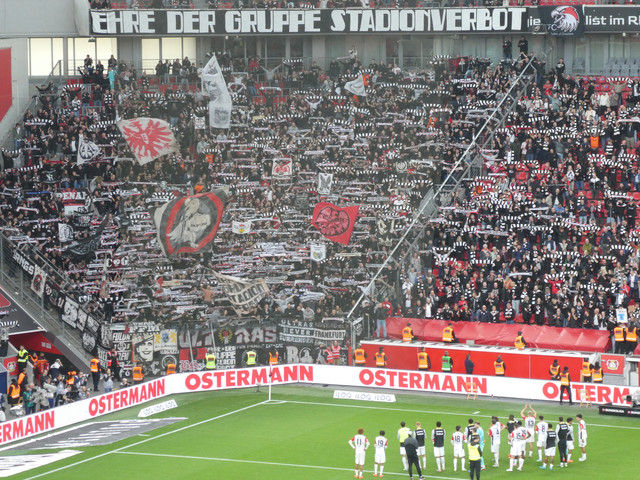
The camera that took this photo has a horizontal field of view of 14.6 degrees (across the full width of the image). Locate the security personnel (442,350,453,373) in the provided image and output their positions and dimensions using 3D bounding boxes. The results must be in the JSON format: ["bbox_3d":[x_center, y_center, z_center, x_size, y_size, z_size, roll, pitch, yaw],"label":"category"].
[{"bbox_3d":[6.006,6.143,117.538,0.560,1.800,0.400,2,6,26],"label":"security personnel"}]

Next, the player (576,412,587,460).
[{"bbox_3d":[10.513,7.923,100.233,0.420,1.860,0.500,1,6,14],"label":"player"}]

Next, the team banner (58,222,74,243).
[{"bbox_3d":[-12.695,-0.376,125.000,0.820,1.000,0.150,-1,5,-6],"label":"team banner"}]

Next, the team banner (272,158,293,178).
[{"bbox_3d":[-2.062,-3.894,136.500,1.080,1.130,0.060,-1,6,-7],"label":"team banner"}]

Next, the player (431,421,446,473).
[{"bbox_3d":[4.681,8.169,98.457,0.540,1.930,0.380,-1,6,-5],"label":"player"}]

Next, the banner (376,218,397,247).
[{"bbox_3d":[3.373,-0.380,126.608,1.022,1.430,0.120,0,6,9],"label":"banner"}]

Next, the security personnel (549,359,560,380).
[{"bbox_3d":[10.922,6.429,115.992,0.550,1.780,0.450,2,6,22],"label":"security personnel"}]

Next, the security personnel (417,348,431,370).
[{"bbox_3d":[5.036,6.071,120.696,0.600,1.800,0.400,2,6,23],"label":"security personnel"}]

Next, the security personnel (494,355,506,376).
[{"bbox_3d":[8.363,6.259,116.283,0.560,1.800,0.400,2,6,21],"label":"security personnel"}]

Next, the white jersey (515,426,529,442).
[{"bbox_3d":[7.932,7.707,98.600,0.550,0.660,0.340,-1,6,-5],"label":"white jersey"}]

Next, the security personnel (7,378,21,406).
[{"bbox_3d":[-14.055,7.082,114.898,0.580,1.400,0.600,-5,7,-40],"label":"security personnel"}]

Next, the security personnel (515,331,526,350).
[{"bbox_3d":[9.491,4.812,117.201,0.580,1.050,0.650,2,6,26],"label":"security personnel"}]

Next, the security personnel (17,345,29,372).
[{"bbox_3d":[-14.341,6.004,120.490,0.560,1.820,0.360,1,6,14],"label":"security personnel"}]

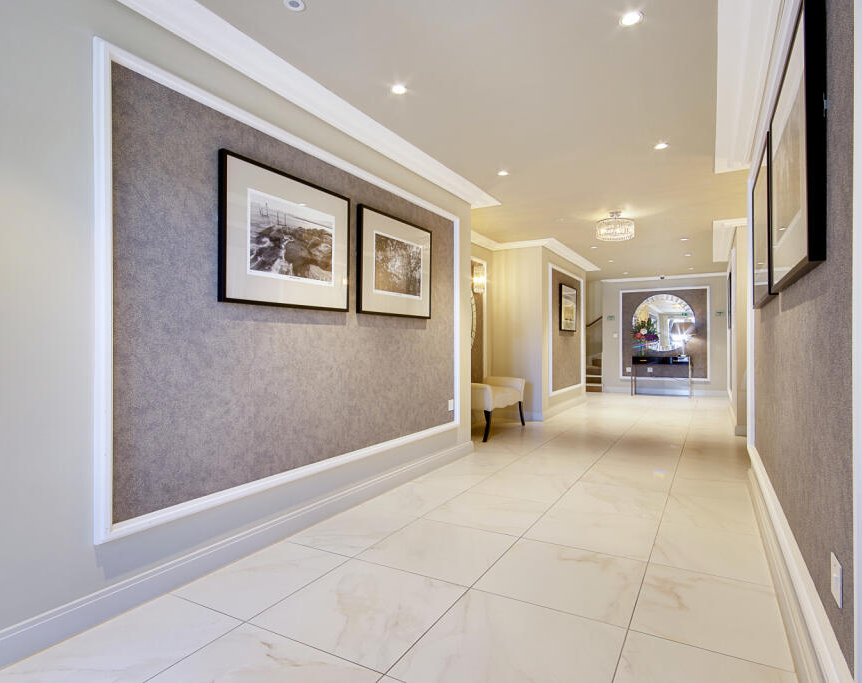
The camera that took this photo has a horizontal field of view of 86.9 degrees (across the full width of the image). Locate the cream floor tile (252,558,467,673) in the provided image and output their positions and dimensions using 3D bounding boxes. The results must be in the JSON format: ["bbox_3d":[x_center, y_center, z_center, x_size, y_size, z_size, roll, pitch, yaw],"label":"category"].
[{"bbox_3d":[-0.258,1.044,1.795,0.600,0.010,0.600,1,0,29],"label":"cream floor tile"}]

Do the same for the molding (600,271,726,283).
[{"bbox_3d":[4.436,-1.234,8.803,2.188,0.080,0.080,0,0,29],"label":"molding"}]

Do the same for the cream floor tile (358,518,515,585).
[{"bbox_3d":[0.057,1.044,2.298,0.600,0.010,0.600,1,0,29],"label":"cream floor tile"}]

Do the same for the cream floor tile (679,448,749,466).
[{"bbox_3d":[2.703,1.061,4.301,0.570,0.010,0.600,1,0,29],"label":"cream floor tile"}]

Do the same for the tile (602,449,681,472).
[{"bbox_3d":[1.837,1.048,4.013,0.610,0.010,0.585,0,0,29],"label":"tile"}]

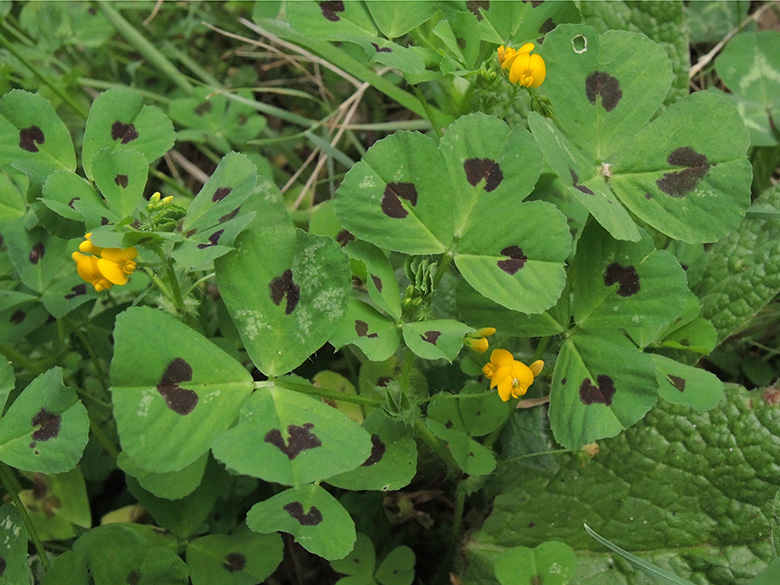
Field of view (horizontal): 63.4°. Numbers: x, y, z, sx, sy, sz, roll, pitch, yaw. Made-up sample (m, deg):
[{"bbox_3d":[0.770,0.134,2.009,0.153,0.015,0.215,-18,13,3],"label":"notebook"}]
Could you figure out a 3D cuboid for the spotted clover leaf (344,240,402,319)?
[{"bbox_3d":[-0.004,-0.003,0.141,0.012,0.006,0.020,-25,75,-40],"label":"spotted clover leaf"}]

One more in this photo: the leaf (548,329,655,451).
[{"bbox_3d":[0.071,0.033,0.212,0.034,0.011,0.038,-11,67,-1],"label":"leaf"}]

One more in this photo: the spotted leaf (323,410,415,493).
[{"bbox_3d":[-0.005,0.037,0.146,0.022,0.005,0.019,10,67,4],"label":"spotted leaf"}]

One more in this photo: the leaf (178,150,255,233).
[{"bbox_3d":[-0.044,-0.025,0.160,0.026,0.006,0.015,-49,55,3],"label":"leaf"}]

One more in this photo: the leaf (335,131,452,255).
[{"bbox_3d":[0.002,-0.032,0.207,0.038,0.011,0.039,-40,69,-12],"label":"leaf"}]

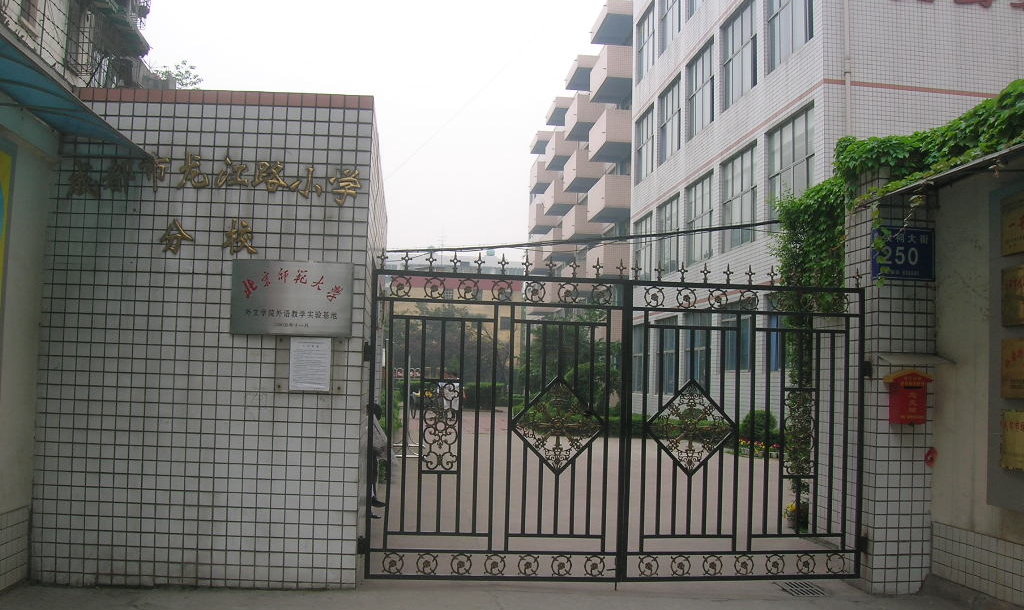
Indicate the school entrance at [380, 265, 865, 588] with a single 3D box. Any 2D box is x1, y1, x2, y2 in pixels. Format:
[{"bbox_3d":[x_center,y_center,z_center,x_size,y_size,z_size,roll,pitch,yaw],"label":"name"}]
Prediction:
[{"bbox_3d":[0.824,0.835,7.236,3.628,2.291,0.080,2,-3,-6],"label":"school entrance"}]

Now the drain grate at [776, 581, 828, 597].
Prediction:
[{"bbox_3d":[2.110,2.079,7.322,0.251,0.030,0.442,2,-3,-4],"label":"drain grate"}]

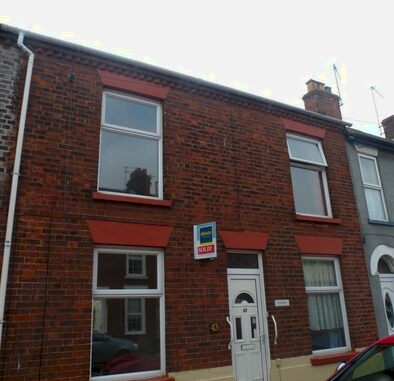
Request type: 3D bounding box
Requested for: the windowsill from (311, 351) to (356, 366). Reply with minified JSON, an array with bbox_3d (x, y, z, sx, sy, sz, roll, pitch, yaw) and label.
[{"bbox_3d":[2.404,2.949,6.370,1.204,0.109,0.150,7,-19,-27],"label":"windowsill"}]

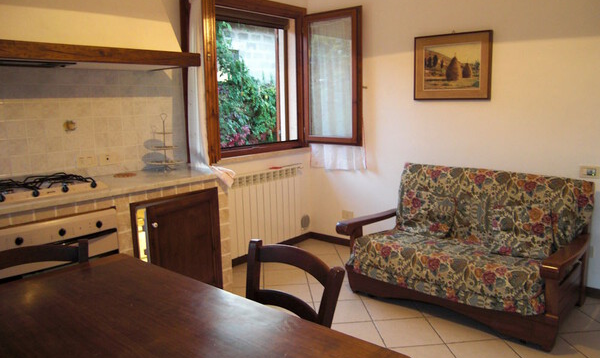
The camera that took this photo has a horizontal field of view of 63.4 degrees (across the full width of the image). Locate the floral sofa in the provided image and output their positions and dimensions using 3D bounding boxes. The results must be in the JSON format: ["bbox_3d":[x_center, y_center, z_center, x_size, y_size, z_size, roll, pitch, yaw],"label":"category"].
[{"bbox_3d":[1.103,0.410,3.323,1.424,0.829,0.931,8,13,40],"label":"floral sofa"}]

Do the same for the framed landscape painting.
[{"bbox_3d":[1.148,-0.844,3.686,0.606,0.491,0.032,8,13,40],"label":"framed landscape painting"}]

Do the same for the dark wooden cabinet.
[{"bbox_3d":[-0.873,0.436,2.975,0.539,0.755,0.588,8,13,40],"label":"dark wooden cabinet"}]

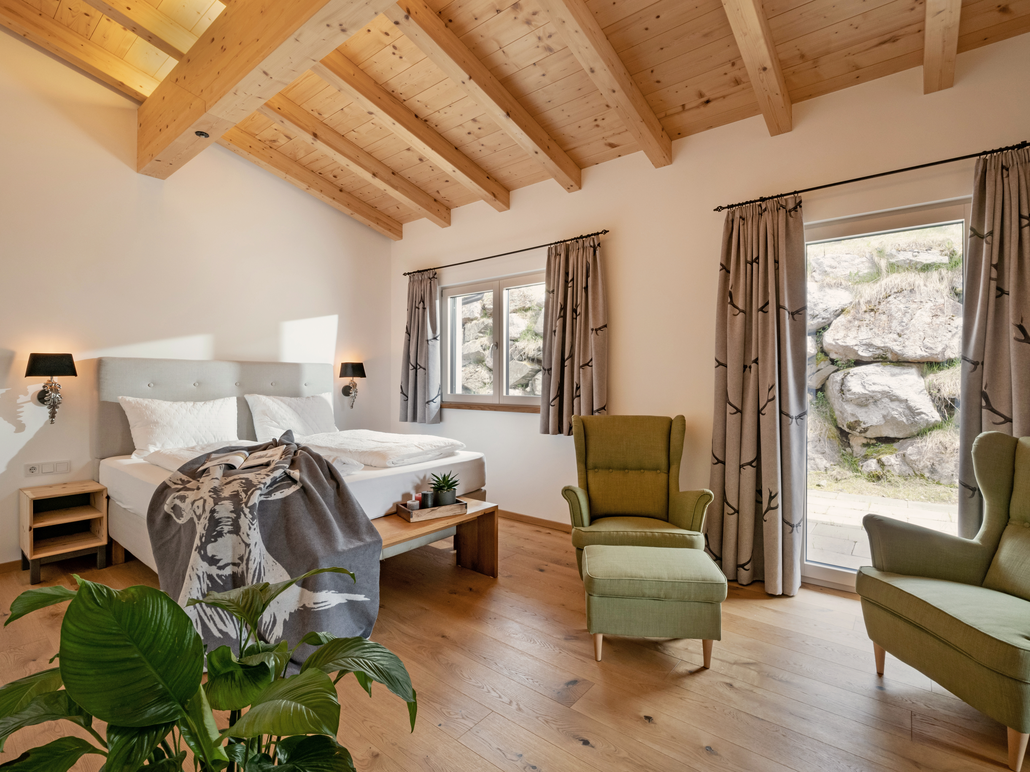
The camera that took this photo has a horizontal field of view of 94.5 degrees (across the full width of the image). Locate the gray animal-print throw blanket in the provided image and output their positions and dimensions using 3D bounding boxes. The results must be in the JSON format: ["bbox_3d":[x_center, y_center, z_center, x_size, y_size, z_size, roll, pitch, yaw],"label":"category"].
[{"bbox_3d":[-1.290,0.780,2.562,1.507,0.877,0.926,0,0,38],"label":"gray animal-print throw blanket"}]

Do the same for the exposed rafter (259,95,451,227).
[{"bbox_3d":[-1.291,-1.899,4.129,0.121,0.165,1.996,1,-11,38],"label":"exposed rafter"}]

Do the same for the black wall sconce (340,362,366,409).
[{"bbox_3d":[-1.690,0.000,4.942,0.196,0.470,0.235,1,0,38],"label":"black wall sconce"}]

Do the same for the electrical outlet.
[{"bbox_3d":[-3.149,0.559,3.216,0.011,0.084,0.226,0,0,38],"label":"electrical outlet"}]

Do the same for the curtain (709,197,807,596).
[{"bbox_3d":[1.489,0.044,2.965,0.543,2.363,0.154,0,0,38],"label":"curtain"}]

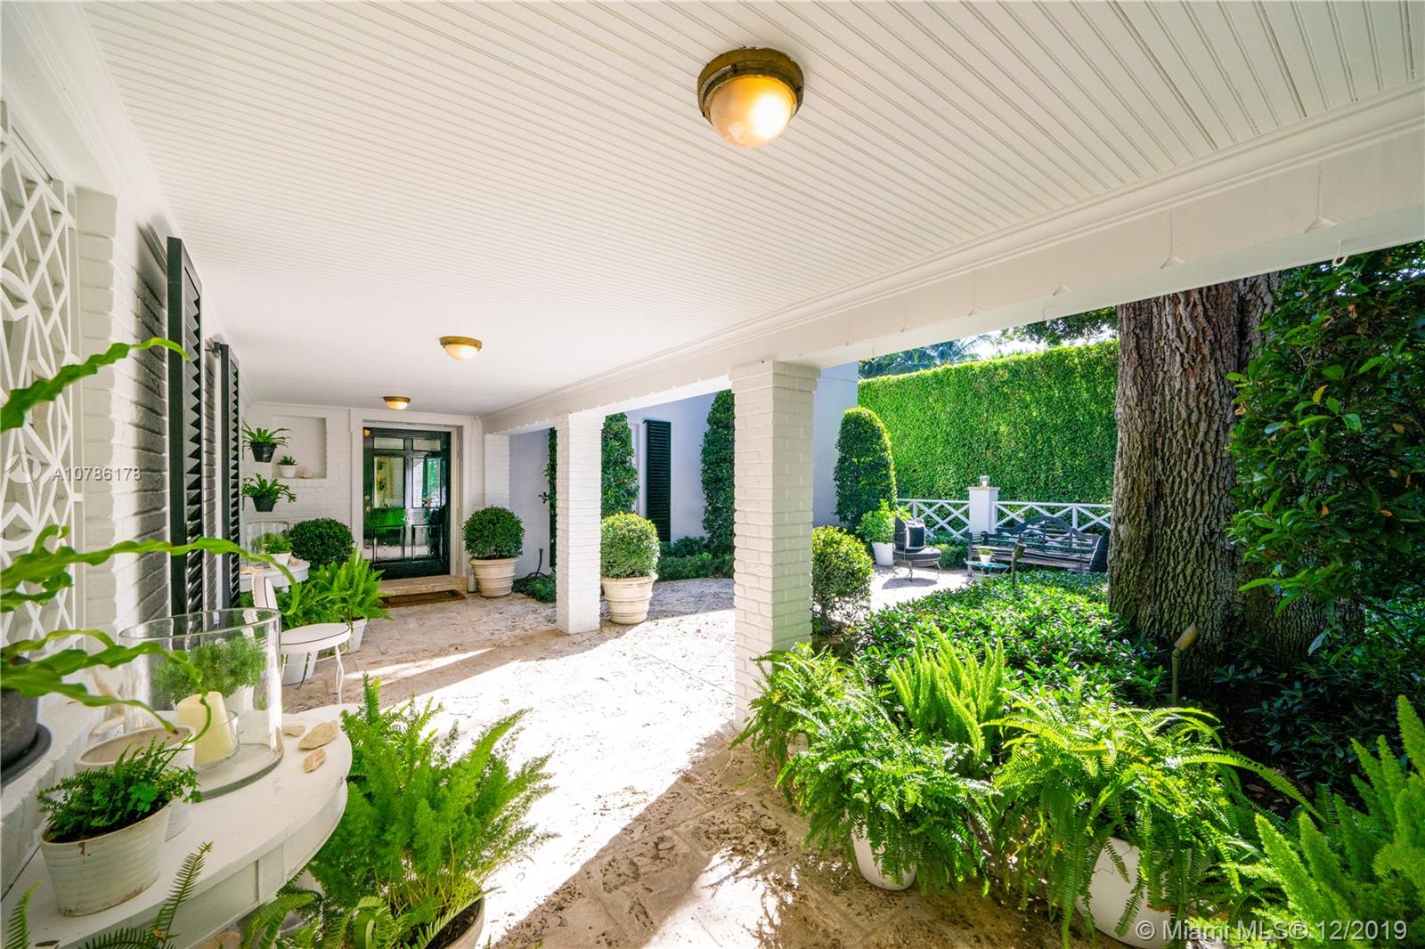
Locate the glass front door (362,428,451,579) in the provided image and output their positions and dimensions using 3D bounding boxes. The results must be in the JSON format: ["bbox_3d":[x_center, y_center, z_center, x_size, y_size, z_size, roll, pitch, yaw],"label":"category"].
[{"bbox_3d":[-4.167,0.418,7.058,1.031,2.051,0.088,0,0,-37],"label":"glass front door"}]

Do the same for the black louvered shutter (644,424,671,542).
[{"bbox_3d":[-0.981,0.210,9.250,0.530,2.330,0.060,0,0,-39],"label":"black louvered shutter"}]

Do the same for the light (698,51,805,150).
[{"bbox_3d":[0.087,-0.800,1.158,0.236,0.133,0.236,0,0,0],"label":"light"}]

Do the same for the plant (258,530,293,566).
[{"bbox_3d":[-3.075,0.526,3.623,0.175,0.255,0.175,0,0,-39],"label":"plant"}]

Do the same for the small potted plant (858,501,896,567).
[{"bbox_3d":[2.935,1.031,9.129,0.766,1.149,0.766,0,0,-37],"label":"small potted plant"}]

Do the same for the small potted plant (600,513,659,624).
[{"bbox_3d":[-0.869,0.968,5.420,0.610,1.130,0.610,0,0,0],"label":"small potted plant"}]

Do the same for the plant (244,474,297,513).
[{"bbox_3d":[-4.615,0.192,5.371,0.410,0.400,0.400,0,0,-39],"label":"plant"}]

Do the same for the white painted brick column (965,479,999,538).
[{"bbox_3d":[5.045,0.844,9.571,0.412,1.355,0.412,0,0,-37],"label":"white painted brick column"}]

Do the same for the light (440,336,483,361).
[{"bbox_3d":[-1.603,-0.793,3.287,0.245,0.112,0.245,0,0,-39],"label":"light"}]

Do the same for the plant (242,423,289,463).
[{"bbox_3d":[-4.654,-0.323,5.368,0.390,0.410,0.390,0,0,-39],"label":"plant"}]

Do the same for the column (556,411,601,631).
[{"bbox_3d":[-1.416,0.471,5.451,0.353,2.258,0.353,0,0,-37],"label":"column"}]

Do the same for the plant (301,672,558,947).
[{"bbox_3d":[-0.825,1.109,1.522,0.667,0.952,0.667,0,0,-27],"label":"plant"}]

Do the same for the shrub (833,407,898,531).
[{"bbox_3d":[2.899,0.091,9.873,1.160,2.750,1.160,0,0,-39],"label":"shrub"}]

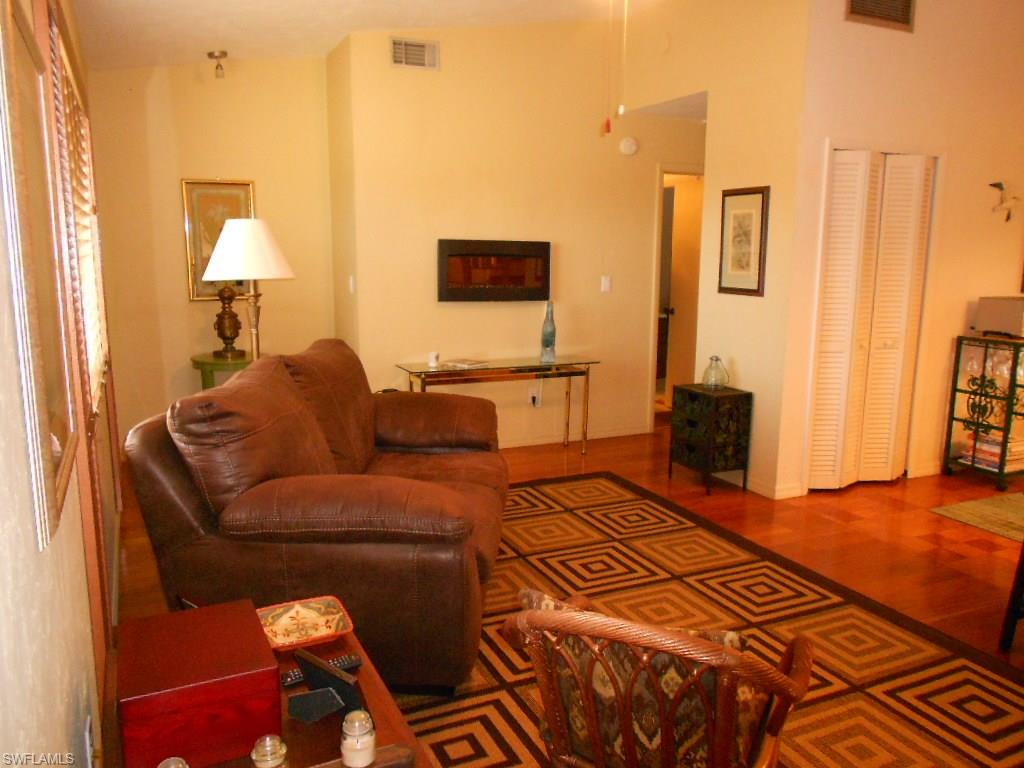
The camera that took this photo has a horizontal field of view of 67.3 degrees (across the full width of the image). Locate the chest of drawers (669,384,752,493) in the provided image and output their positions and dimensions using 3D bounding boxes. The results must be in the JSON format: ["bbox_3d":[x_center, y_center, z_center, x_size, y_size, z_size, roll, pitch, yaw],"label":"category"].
[{"bbox_3d":[1.237,0.334,4.801,0.280,0.610,0.365,-4,10,-23],"label":"chest of drawers"}]

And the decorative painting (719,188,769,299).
[{"bbox_3d":[1.402,-0.870,4.711,0.030,0.646,0.425,-4,10,-23],"label":"decorative painting"}]

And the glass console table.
[{"bbox_3d":[-0.071,0.186,5.451,1.400,0.670,0.340,-4,10,-23],"label":"glass console table"}]

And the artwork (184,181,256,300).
[{"bbox_3d":[-2.064,-1.017,5.477,0.470,0.845,0.030,-4,10,-23],"label":"artwork"}]

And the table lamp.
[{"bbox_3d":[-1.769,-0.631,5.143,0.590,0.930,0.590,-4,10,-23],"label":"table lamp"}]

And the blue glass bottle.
[{"bbox_3d":[0.268,-0.378,5.589,0.105,0.410,0.105,-4,10,-23],"label":"blue glass bottle"}]

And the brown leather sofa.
[{"bbox_3d":[-0.600,0.350,3.453,1.140,1.000,2.000,1,10,2],"label":"brown leather sofa"}]

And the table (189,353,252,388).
[{"bbox_3d":[-1.951,0.167,5.364,0.540,0.710,0.540,-4,10,-23],"label":"table"}]

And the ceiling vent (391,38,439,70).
[{"bbox_3d":[-0.624,-2.151,5.010,0.343,0.183,0.025,-4,10,-23],"label":"ceiling vent"}]

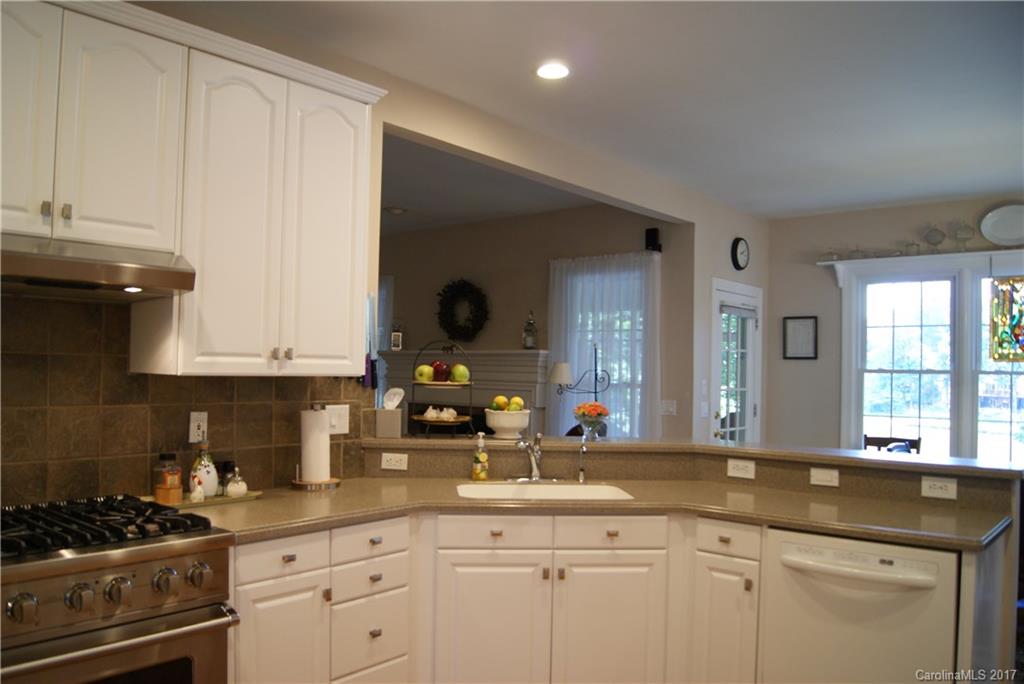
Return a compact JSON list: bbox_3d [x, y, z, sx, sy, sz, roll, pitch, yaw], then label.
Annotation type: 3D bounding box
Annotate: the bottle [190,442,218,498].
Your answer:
[{"bbox_3d":[-1.126,0.456,2.812,0.094,0.222,0.094,2,-3,-30],"label":"bottle"}]

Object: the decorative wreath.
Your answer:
[{"bbox_3d":[-0.465,-0.292,7.282,0.590,0.590,0.100,-1,-3,42],"label":"decorative wreath"}]

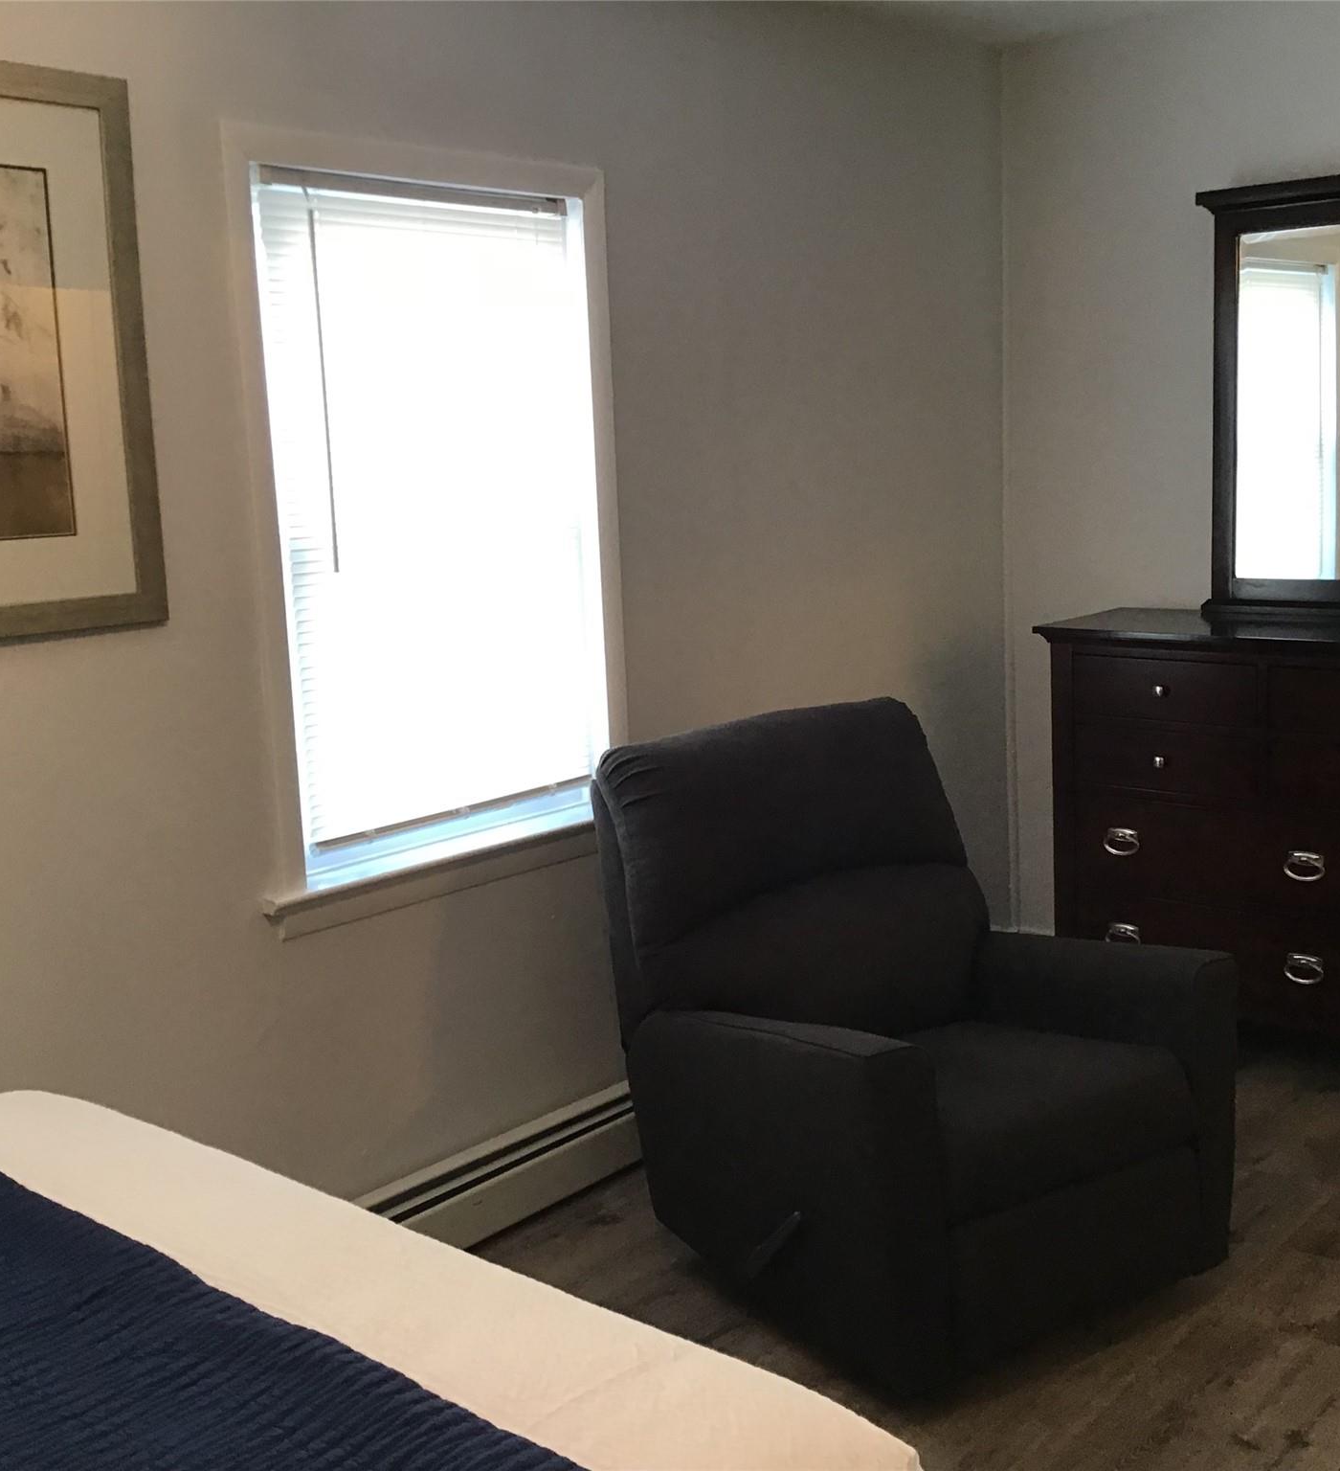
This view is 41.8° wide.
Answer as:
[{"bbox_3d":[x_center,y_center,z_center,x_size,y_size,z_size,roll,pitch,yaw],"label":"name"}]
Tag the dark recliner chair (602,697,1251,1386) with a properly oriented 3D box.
[{"bbox_3d":[0.409,0.480,3.209,0.806,0.982,0.939,-8,11,-30],"label":"dark recliner chair"}]

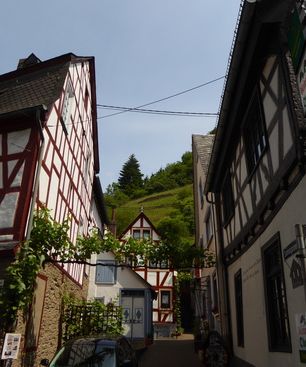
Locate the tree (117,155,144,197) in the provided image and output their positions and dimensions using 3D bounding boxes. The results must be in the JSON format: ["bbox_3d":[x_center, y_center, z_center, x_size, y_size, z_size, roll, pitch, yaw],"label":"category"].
[{"bbox_3d":[-7.050,-2.086,106.450,7.900,15.095,7.900,1,-23,0],"label":"tree"}]

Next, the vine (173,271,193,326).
[{"bbox_3d":[1.900,7.372,21.884,1.250,3.399,0.800,1,-23,0],"label":"vine"}]

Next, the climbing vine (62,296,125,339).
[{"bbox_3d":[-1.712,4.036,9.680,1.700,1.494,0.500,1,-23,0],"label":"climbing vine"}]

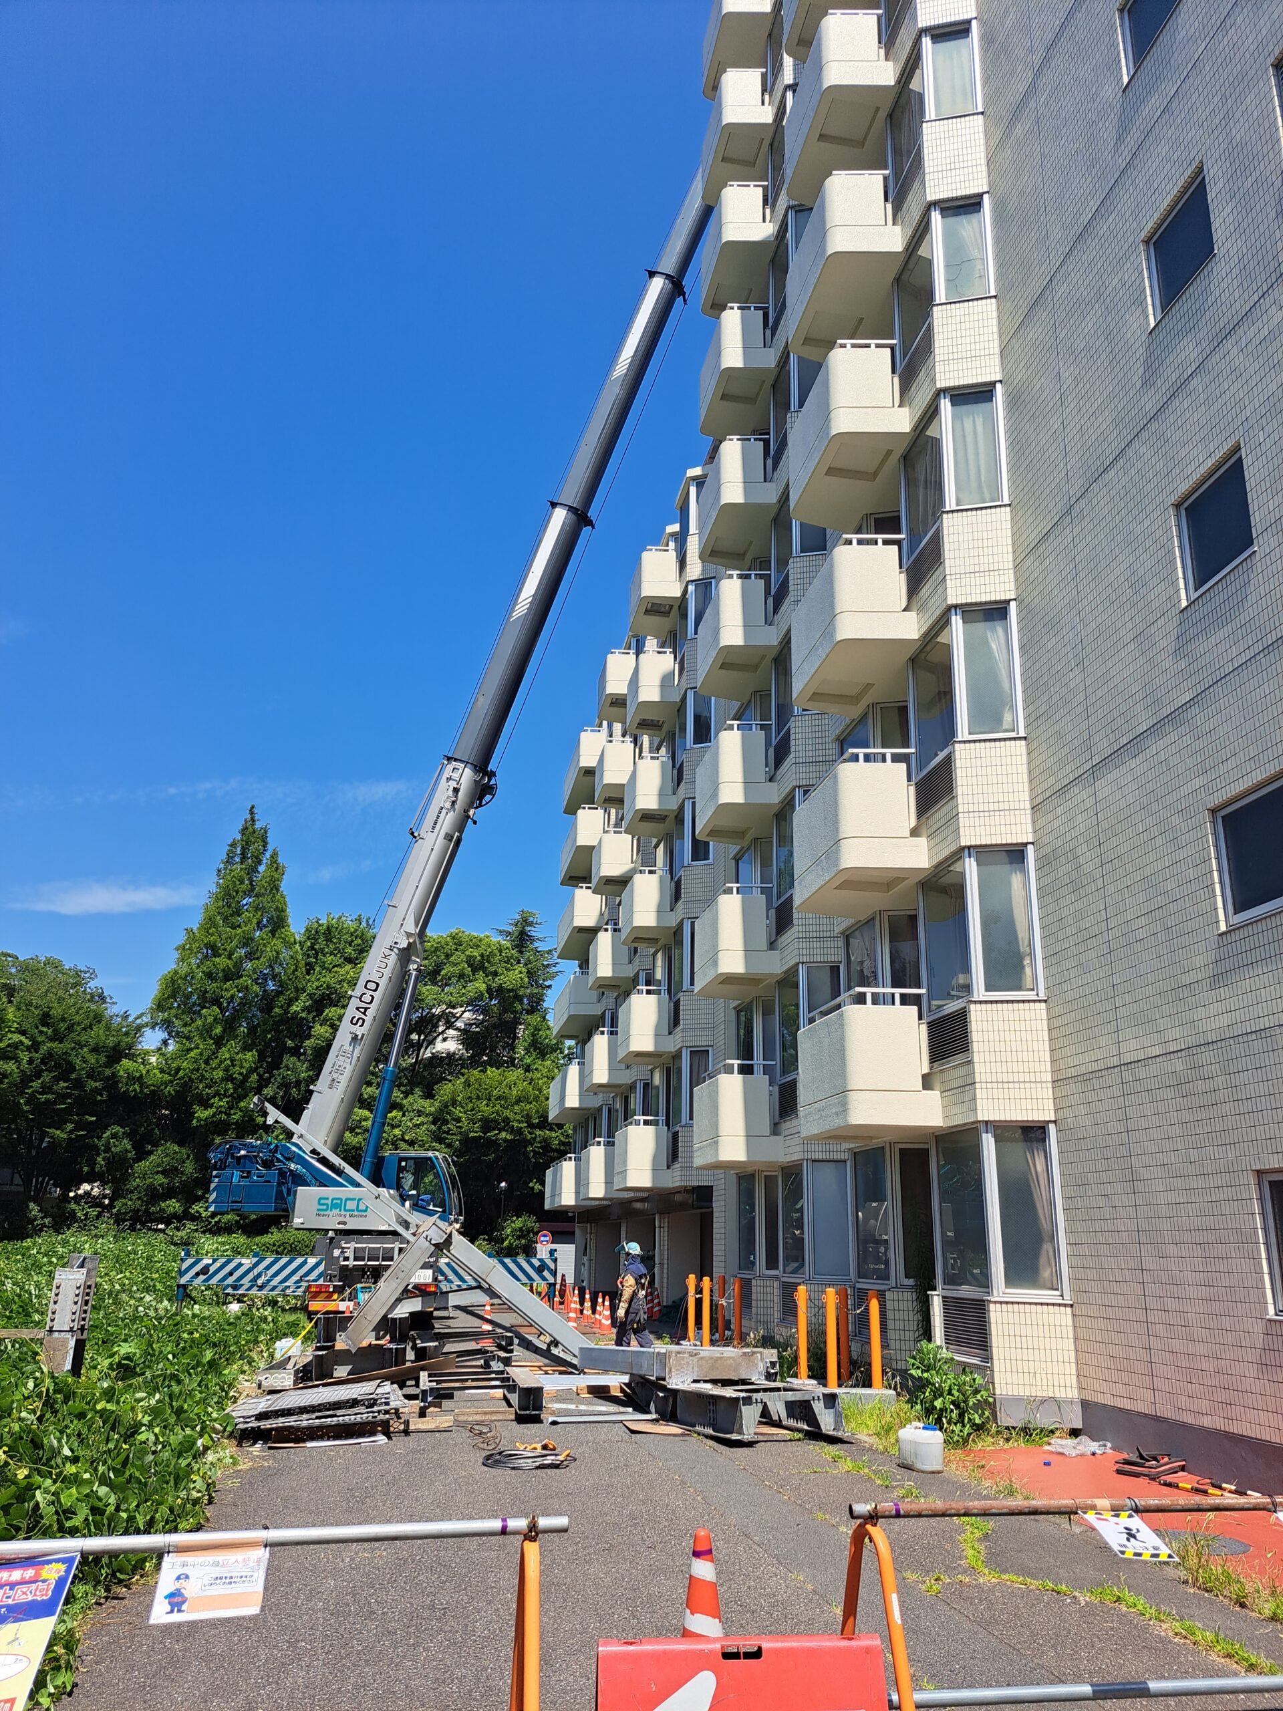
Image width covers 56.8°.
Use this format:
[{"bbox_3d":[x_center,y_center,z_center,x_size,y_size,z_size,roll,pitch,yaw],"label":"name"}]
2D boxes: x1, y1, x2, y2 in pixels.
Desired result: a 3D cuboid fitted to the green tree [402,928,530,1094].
[{"bbox_3d":[-8.279,10.744,54.218,7.142,14.971,7.142,1,-18,0],"label":"green tree"}]

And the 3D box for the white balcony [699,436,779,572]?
[{"bbox_3d":[1.932,-7.108,24.083,0.991,1.568,2.364,5,-18,-10],"label":"white balcony"}]

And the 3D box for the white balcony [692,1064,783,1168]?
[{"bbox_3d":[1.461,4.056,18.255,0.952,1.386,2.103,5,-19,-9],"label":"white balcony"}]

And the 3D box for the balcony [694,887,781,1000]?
[{"bbox_3d":[1.574,1.467,19.641,1.000,1.400,2.300,4,-17,-9],"label":"balcony"}]

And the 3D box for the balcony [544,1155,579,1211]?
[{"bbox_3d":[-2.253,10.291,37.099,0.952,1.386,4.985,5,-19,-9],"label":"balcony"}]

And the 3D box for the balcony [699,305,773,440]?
[{"bbox_3d":[1.849,-9.314,22.866,1.000,1.400,2.300,4,-17,-9],"label":"balcony"}]

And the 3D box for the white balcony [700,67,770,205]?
[{"bbox_3d":[1.986,-14.704,24.478,1.000,1.400,2.300,4,-17,-9],"label":"white balcony"}]

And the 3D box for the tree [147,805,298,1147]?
[{"bbox_3d":[-17.590,7.021,50.074,6.555,19.109,6.555,1,-18,0],"label":"tree"}]

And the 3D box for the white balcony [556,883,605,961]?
[{"bbox_3d":[-1.970,2.198,39.621,1.000,1.400,4.700,4,-17,-9],"label":"white balcony"}]

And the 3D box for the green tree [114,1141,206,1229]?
[{"bbox_3d":[-13.505,9.184,33.201,2.700,2.600,2.500,8,-20,-20],"label":"green tree"}]

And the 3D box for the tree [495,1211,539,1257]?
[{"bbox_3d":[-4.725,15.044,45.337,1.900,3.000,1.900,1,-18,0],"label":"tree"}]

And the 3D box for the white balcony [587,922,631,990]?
[{"bbox_3d":[-0.956,3.090,35.989,0.991,1.568,2.364,5,-18,-10],"label":"white balcony"}]

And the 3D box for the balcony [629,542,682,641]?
[{"bbox_3d":[0.376,-7.363,33.260,0.991,1.568,2.364,5,-18,-10],"label":"balcony"}]

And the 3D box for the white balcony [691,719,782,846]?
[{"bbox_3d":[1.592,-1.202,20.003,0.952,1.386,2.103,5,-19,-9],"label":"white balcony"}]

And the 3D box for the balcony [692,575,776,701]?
[{"bbox_3d":[1.776,-4.233,23.127,0.991,1.568,2.364,5,-18,-10],"label":"balcony"}]

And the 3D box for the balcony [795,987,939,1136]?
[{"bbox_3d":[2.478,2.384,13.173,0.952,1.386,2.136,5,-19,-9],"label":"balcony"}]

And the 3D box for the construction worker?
[{"bbox_3d":[-0.098,5.232,13.400,0.550,1.660,0.520,1,-17,0],"label":"construction worker"}]

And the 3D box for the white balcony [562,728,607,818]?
[{"bbox_3d":[-1.918,-2.930,41.989,0.989,1.387,4.692,4,-18,-9],"label":"white balcony"}]

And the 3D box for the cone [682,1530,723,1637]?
[{"bbox_3d":[0.205,2.691,4.057,0.380,0.700,0.380,1,-18,0],"label":"cone"}]

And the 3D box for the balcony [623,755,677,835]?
[{"bbox_3d":[0.270,-1.439,28.741,1.000,1.400,2.300,4,-17,-9],"label":"balcony"}]

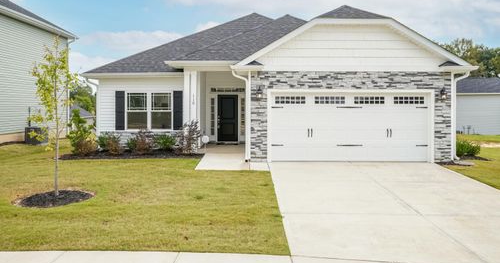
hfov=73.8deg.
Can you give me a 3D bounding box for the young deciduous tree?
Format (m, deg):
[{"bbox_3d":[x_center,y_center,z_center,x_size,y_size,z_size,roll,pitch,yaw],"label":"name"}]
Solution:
[{"bbox_3d":[-4.107,-0.320,7.000,1.008,3.393,1.008,0,1,0],"label":"young deciduous tree"}]

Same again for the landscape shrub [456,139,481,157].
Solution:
[{"bbox_3d":[7.277,0.563,11.200,0.941,0.588,0.900,0,1,0],"label":"landscape shrub"}]

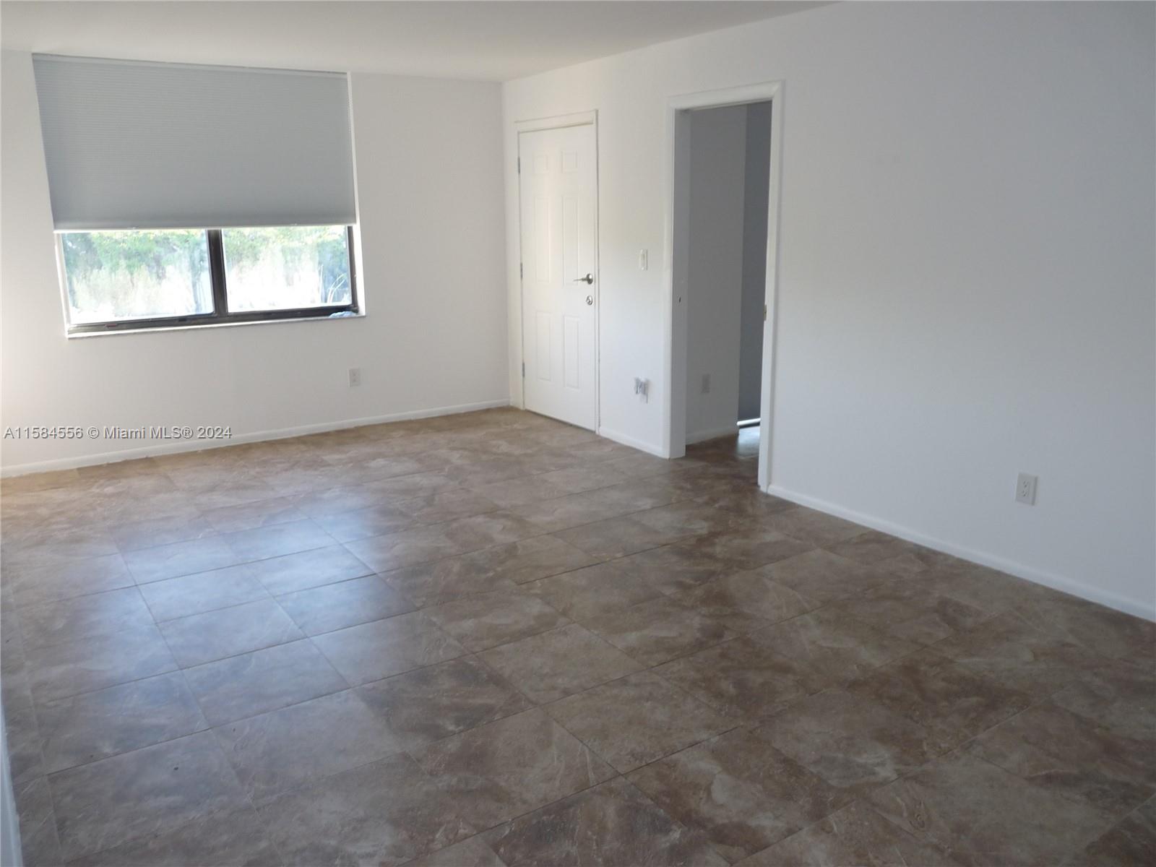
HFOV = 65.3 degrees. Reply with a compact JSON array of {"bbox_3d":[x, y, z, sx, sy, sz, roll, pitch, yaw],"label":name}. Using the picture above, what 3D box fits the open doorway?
[{"bbox_3d":[0.821,-0.807,5.084,0.140,2.128,0.912,-10,17,-33],"label":"open doorway"}]

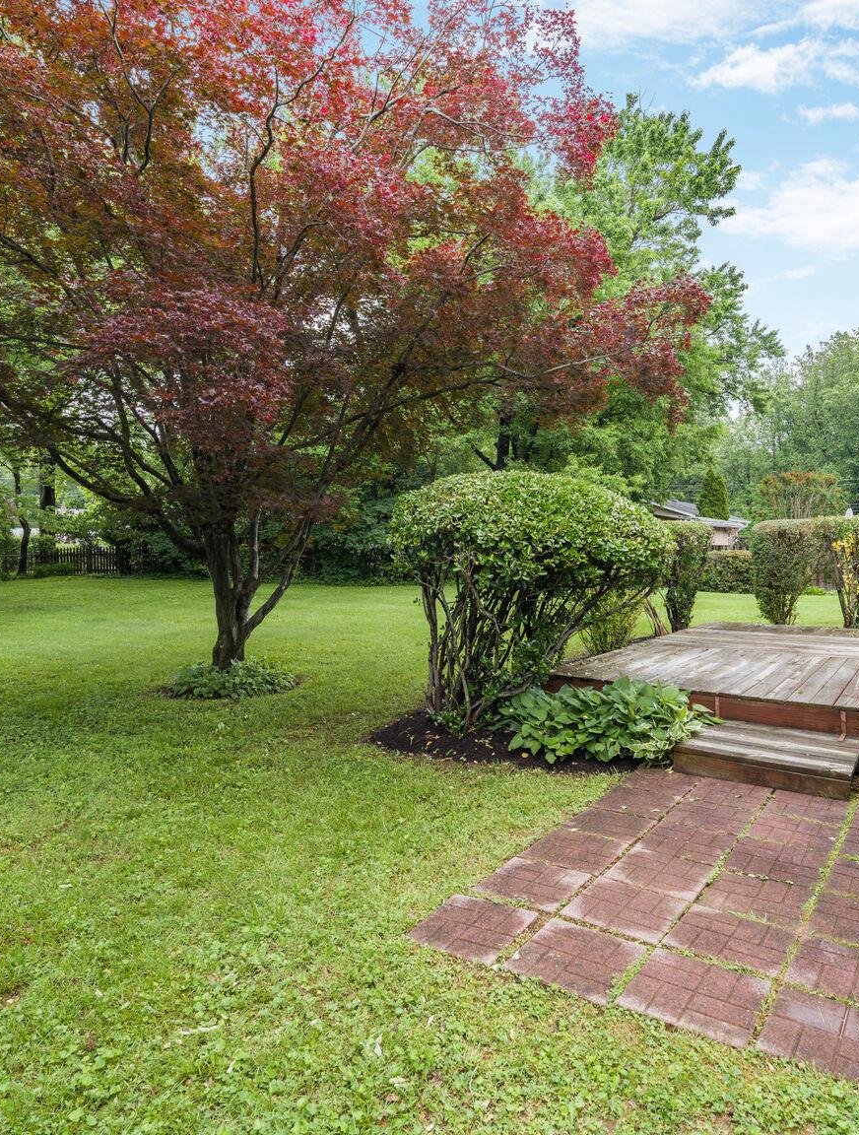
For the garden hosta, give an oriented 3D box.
[{"bbox_3d":[1.242,1.073,5.544,1.400,0.460,0.950,1,2,36],"label":"garden hosta"}]

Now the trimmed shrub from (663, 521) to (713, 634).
[{"bbox_3d":[3.798,0.232,11.400,0.900,1.860,0.900,1,1,34],"label":"trimmed shrub"}]

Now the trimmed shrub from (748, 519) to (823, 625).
[{"bbox_3d":[5.622,0.209,12.000,1.050,1.880,1.050,1,2,36],"label":"trimmed shrub"}]

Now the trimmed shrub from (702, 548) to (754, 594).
[{"bbox_3d":[11.051,0.134,28.000,2.800,1.560,1.100,1,1,34],"label":"trimmed shrub"}]

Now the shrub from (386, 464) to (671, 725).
[{"bbox_3d":[0.888,0.198,6.600,2.250,2.050,2.200,1,1,0],"label":"shrub"}]

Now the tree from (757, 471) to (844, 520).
[{"bbox_3d":[12.241,-1.165,25.000,2.700,3.980,2.700,1,2,36],"label":"tree"}]

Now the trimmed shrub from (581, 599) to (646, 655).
[{"bbox_3d":[2.094,0.804,8.600,0.700,0.870,0.700,1,2,36],"label":"trimmed shrub"}]

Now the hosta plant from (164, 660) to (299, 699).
[{"bbox_3d":[-1.945,1.025,7.450,1.280,0.260,1.200,1,1,0],"label":"hosta plant"}]

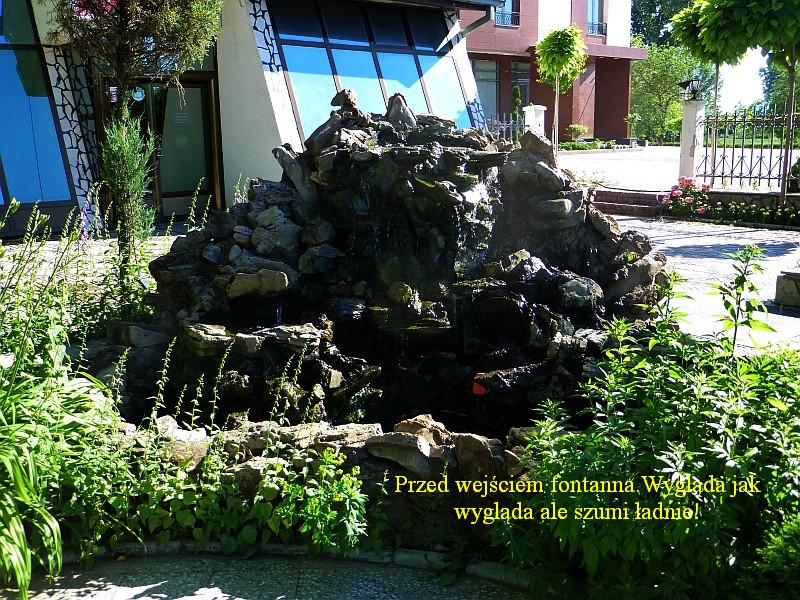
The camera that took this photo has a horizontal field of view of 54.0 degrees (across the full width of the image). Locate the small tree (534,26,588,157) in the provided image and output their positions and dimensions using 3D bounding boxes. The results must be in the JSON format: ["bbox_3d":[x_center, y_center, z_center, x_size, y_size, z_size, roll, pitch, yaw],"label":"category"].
[{"bbox_3d":[4.289,-5.372,21.000,1.335,3.862,1.360,1,12,11],"label":"small tree"}]

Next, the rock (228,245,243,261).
[{"bbox_3d":[-1.015,-0.293,4.850,0.086,0.091,0.085,-3,13,-12],"label":"rock"}]

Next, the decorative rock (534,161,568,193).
[{"bbox_3d":[0.923,-0.762,4.850,0.200,0.180,0.180,-1,12,0],"label":"decorative rock"}]

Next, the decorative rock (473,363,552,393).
[{"bbox_3d":[0.587,0.404,4.100,0.413,0.115,0.220,1,13,8],"label":"decorative rock"}]

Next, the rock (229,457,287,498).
[{"bbox_3d":[-0.567,0.712,3.150,0.230,0.140,0.170,-1,12,0],"label":"rock"}]

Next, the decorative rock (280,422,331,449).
[{"bbox_3d":[-0.397,0.569,3.300,0.205,0.085,0.140,-1,12,0],"label":"decorative rock"}]

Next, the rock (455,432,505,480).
[{"bbox_3d":[0.310,0.604,3.030,0.190,0.180,0.160,-1,12,0],"label":"rock"}]

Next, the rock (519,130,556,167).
[{"bbox_3d":[0.962,-1.060,5.500,0.261,0.230,0.200,1,12,10],"label":"rock"}]

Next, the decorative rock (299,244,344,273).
[{"bbox_3d":[-0.470,-0.240,4.650,0.258,0.157,0.200,-2,13,-6],"label":"decorative rock"}]

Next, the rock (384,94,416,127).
[{"bbox_3d":[0.003,-1.326,5.500,0.219,0.230,0.190,-1,12,0],"label":"rock"}]

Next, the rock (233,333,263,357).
[{"bbox_3d":[-0.796,0.232,4.100,0.150,0.115,0.130,-1,12,0],"label":"rock"}]

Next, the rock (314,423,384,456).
[{"bbox_3d":[-0.222,0.612,3.450,0.304,0.104,0.200,-1,13,-4],"label":"rock"}]

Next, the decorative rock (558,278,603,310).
[{"bbox_3d":[1.045,-0.038,4.550,0.250,0.170,0.210,-1,12,0],"label":"decorative rock"}]

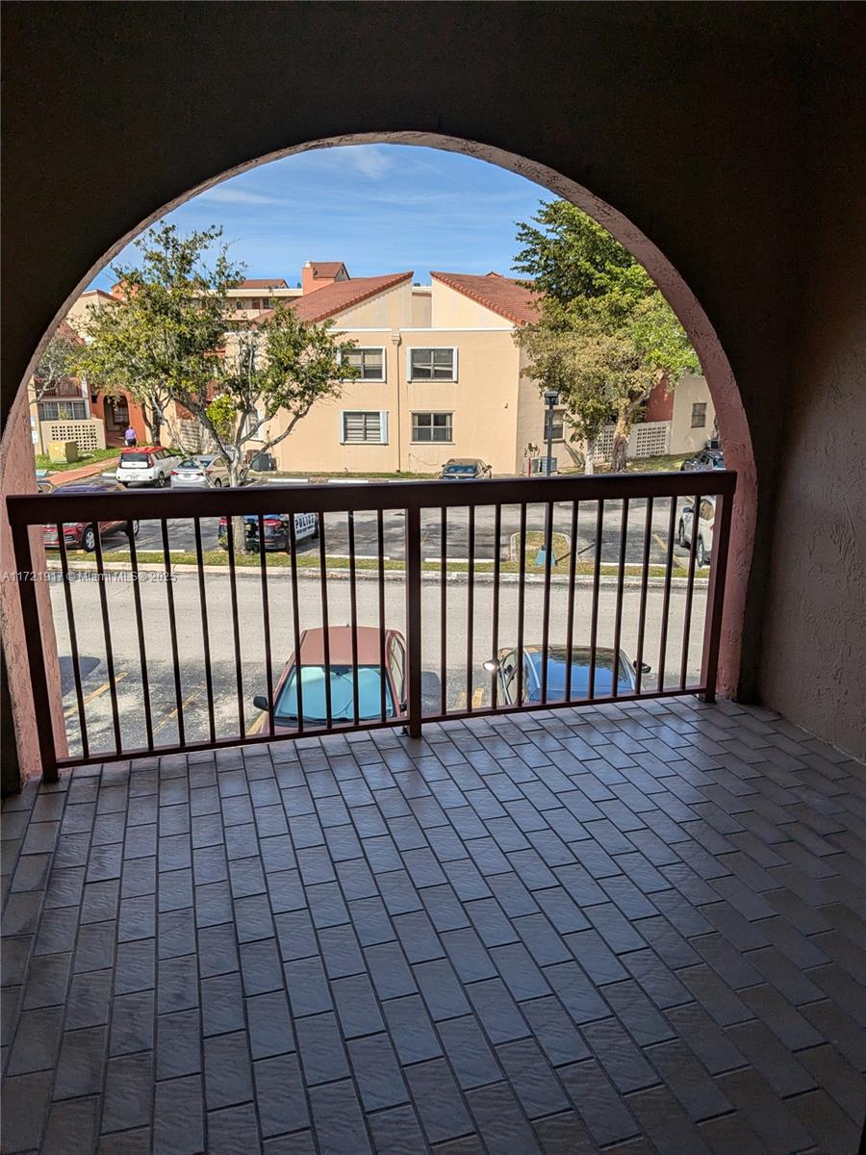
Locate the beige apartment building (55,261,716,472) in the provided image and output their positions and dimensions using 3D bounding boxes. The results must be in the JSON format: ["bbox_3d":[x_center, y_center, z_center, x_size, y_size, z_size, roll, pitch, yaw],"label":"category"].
[{"bbox_3d":[-2.800,-11.810,45.287,37.000,10.000,18.000,1,14,5],"label":"beige apartment building"}]

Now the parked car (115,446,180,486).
[{"bbox_3d":[-12.546,-4.974,35.459,1.800,1.610,4.150,0,14,0],"label":"parked car"}]

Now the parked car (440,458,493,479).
[{"bbox_3d":[1.324,-4.163,32.466,1.820,1.460,4.650,2,14,6],"label":"parked car"}]

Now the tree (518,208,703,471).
[{"bbox_3d":[8.149,-10.642,36.507,8.900,11.800,8.600,1,14,5],"label":"tree"}]

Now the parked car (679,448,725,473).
[{"bbox_3d":[12.204,-4.720,34.594,1.820,1.480,4.600,1,14,3],"label":"parked car"}]

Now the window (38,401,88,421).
[{"bbox_3d":[-22.398,-10.025,48.521,2.950,1.350,0.150,-10,17,-34],"label":"window"}]

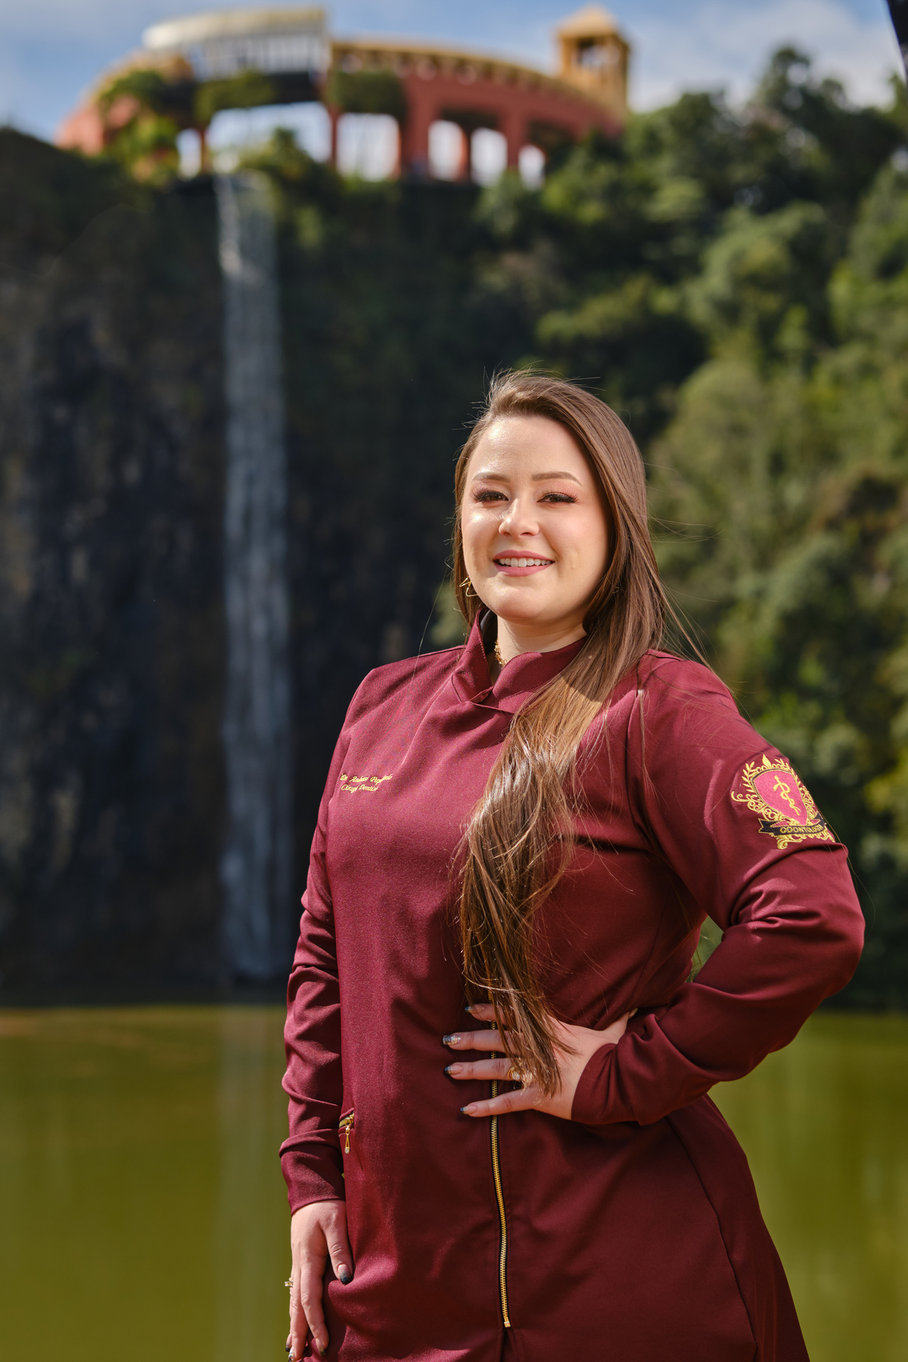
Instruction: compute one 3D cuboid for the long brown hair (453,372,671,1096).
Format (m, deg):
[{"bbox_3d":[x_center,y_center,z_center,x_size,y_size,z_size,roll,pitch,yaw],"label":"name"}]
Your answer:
[{"bbox_3d":[0.108,0.045,2.740,0.220,0.690,0.280,-2,-5,20],"label":"long brown hair"}]

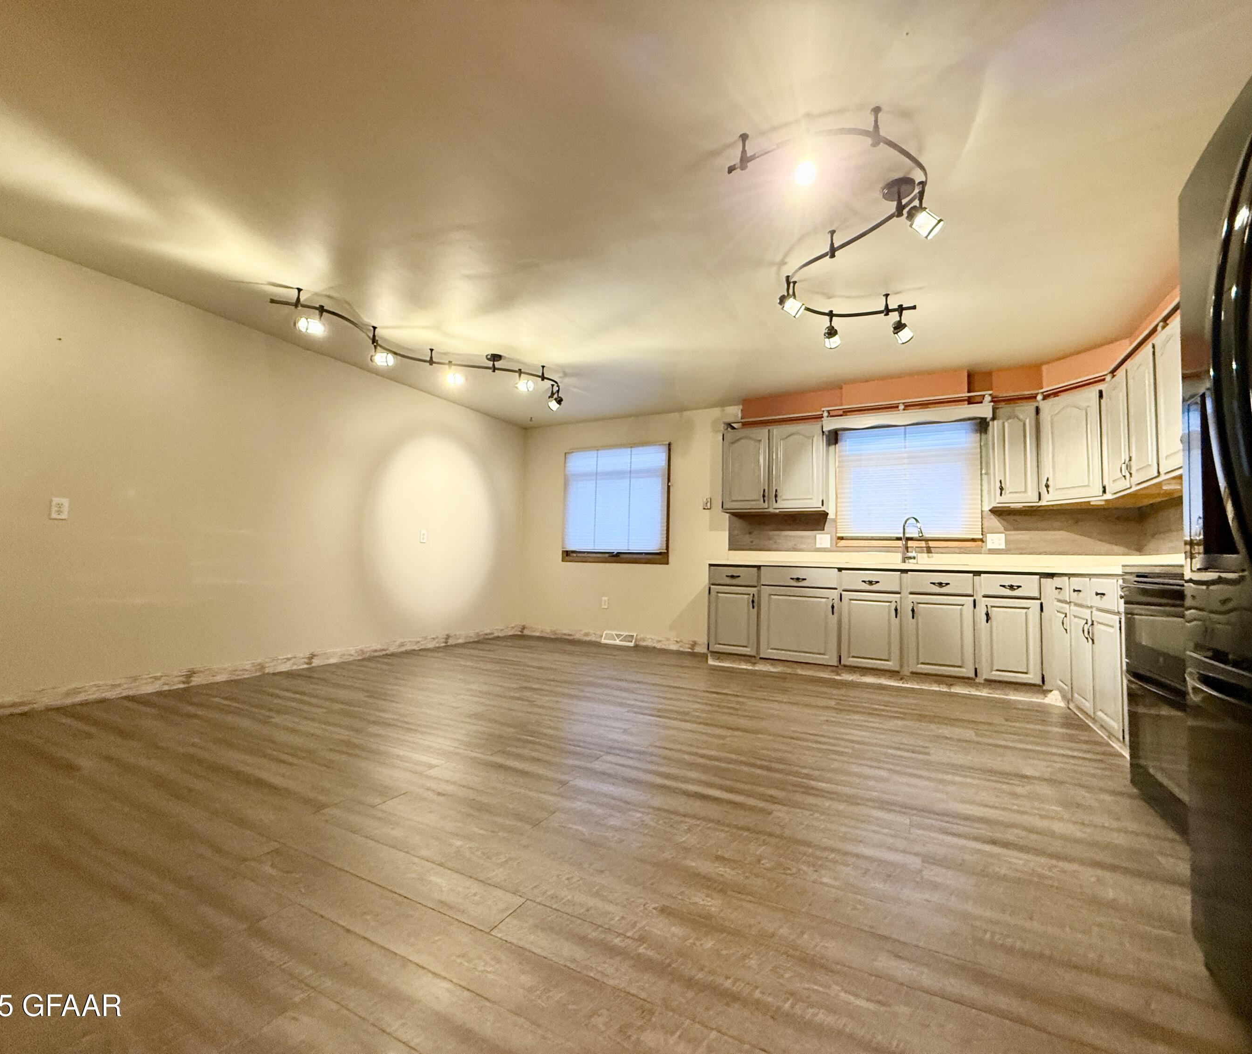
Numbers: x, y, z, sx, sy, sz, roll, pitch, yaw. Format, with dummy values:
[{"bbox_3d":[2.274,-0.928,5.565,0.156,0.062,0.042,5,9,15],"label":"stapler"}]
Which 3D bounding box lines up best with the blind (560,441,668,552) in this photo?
[{"bbox_3d":[-0.132,-0.293,6.215,1.270,1.160,0.050,-1,-4,27],"label":"blind"}]

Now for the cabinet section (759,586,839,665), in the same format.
[{"bbox_3d":[1.520,0.816,4.868,0.619,0.604,0.500,0,-4,27],"label":"cabinet section"}]

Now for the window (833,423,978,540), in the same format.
[{"bbox_3d":[2.425,-0.410,4.931,1.140,1.030,0.050,-1,-4,27],"label":"window"}]

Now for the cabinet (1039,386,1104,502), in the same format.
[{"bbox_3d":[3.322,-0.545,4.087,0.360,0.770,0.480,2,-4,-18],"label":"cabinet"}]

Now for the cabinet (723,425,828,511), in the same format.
[{"bbox_3d":[1.394,-0.509,5.299,0.910,0.770,0.330,-1,-4,27],"label":"cabinet"}]

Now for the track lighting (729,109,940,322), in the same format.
[{"bbox_3d":[1.018,-1.231,2.610,0.720,0.320,1.600,-1,-4,27],"label":"track lighting"}]

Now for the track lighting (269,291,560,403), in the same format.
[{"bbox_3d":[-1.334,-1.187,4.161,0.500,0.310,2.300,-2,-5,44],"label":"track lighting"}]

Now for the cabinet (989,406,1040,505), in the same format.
[{"bbox_3d":[3.037,-0.527,4.466,0.305,0.770,0.330,-1,-4,27],"label":"cabinet"}]

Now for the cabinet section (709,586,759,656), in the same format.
[{"bbox_3d":[1.032,0.820,5.117,0.421,0.581,0.500,0,-4,27],"label":"cabinet section"}]

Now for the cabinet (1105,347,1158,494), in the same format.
[{"bbox_3d":[3.182,-0.595,3.358,0.330,0.770,0.880,-1,-4,27],"label":"cabinet"}]

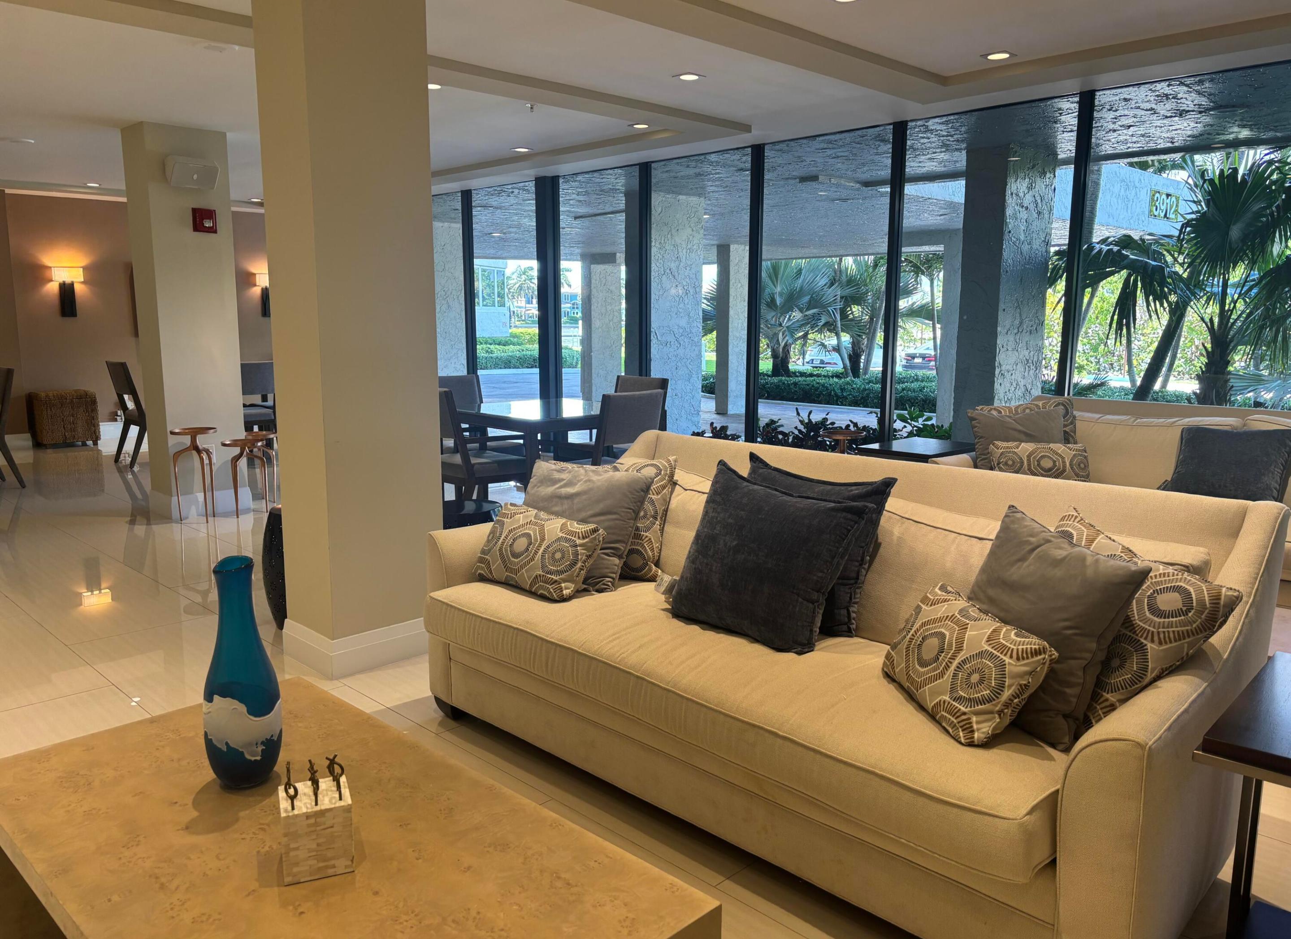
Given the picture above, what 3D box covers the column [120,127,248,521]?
[{"bbox_3d":[-3.047,-0.953,6.505,0.535,2.516,0.382,-9,13,-44],"label":"column"}]

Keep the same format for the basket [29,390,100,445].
[{"bbox_3d":[-6.035,-0.524,10.052,0.520,0.560,0.480,-9,13,-44],"label":"basket"}]

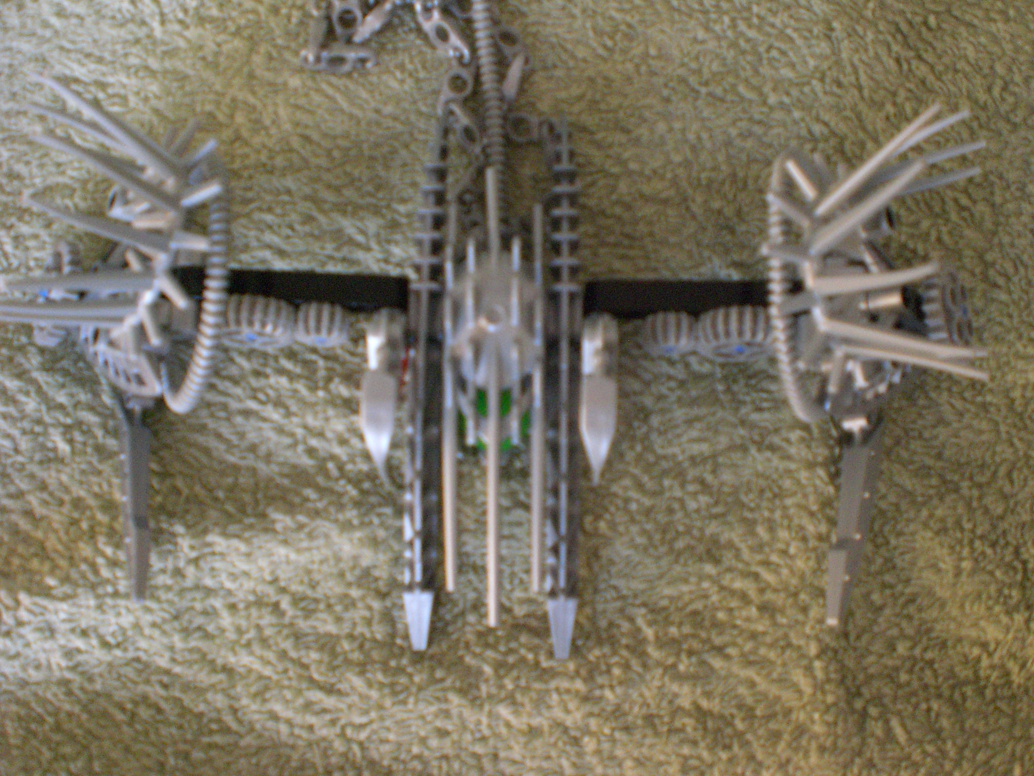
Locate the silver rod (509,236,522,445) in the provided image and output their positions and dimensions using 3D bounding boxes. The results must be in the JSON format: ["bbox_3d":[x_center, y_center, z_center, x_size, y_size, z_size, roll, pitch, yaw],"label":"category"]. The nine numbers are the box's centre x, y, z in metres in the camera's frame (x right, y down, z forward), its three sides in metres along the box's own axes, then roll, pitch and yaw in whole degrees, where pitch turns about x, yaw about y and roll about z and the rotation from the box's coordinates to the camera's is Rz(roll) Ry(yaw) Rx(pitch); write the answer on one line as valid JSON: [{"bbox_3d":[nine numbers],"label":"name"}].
[{"bbox_3d":[0.000,-0.013,0.301,0.003,0.004,0.055,0,90,0],"label":"silver rod"}]

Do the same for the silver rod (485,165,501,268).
[{"bbox_3d":[-0.006,-0.044,0.292,0.003,0.004,0.027,-2,81,0],"label":"silver rod"}]

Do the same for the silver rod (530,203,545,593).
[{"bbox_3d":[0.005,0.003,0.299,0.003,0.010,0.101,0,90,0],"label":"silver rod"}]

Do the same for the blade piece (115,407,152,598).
[{"bbox_3d":[-0.109,0.032,0.322,0.009,0.009,0.056,0,90,0],"label":"blade piece"}]

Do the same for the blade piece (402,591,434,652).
[{"bbox_3d":[-0.027,0.064,0.315,0.008,0.006,0.016,0,93,0],"label":"blade piece"}]

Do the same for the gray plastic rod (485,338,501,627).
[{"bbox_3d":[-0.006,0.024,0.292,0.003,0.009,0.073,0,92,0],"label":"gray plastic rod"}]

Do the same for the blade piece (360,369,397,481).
[{"bbox_3d":[-0.039,0.010,0.319,0.009,0.010,0.030,0,95,0],"label":"blade piece"}]

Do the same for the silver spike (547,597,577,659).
[{"bbox_3d":[0.013,0.066,0.315,0.008,0.006,0.017,0,93,0],"label":"silver spike"}]

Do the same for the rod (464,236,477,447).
[{"bbox_3d":[-0.012,-0.012,0.301,0.003,0.004,0.055,0,90,0],"label":"rod"}]

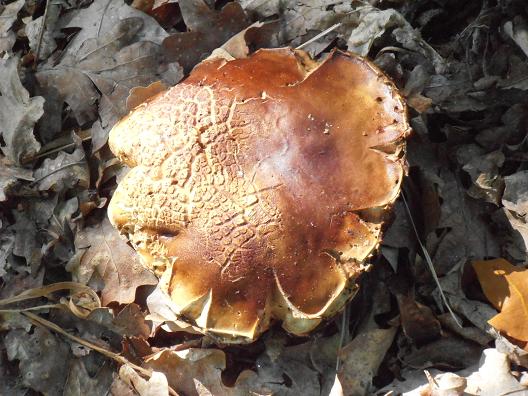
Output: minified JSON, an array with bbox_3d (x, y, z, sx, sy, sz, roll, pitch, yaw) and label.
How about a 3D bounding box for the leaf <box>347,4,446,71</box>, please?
[{"bbox_3d":[0.074,-0.089,2.036,0.052,0.024,0.038,22,67,9],"label":"leaf"}]

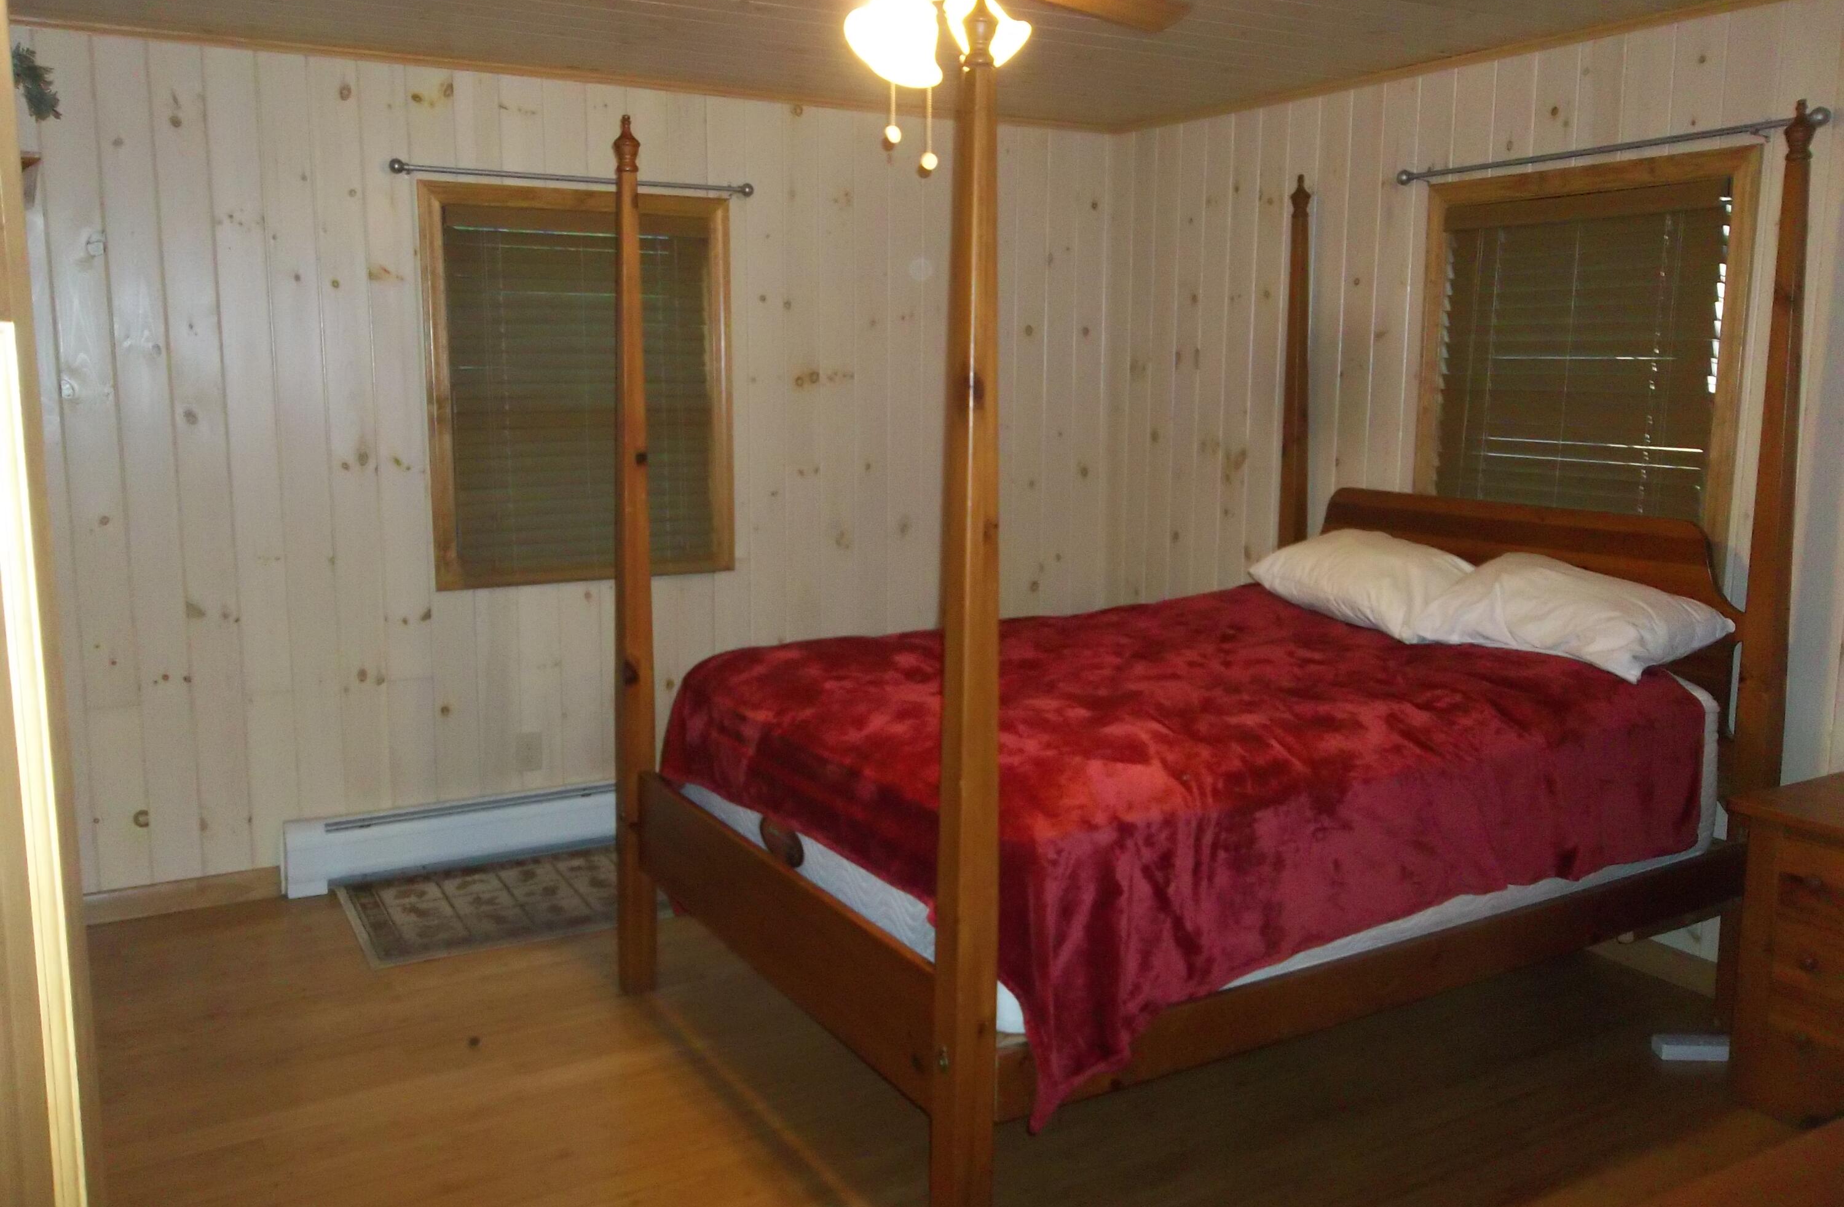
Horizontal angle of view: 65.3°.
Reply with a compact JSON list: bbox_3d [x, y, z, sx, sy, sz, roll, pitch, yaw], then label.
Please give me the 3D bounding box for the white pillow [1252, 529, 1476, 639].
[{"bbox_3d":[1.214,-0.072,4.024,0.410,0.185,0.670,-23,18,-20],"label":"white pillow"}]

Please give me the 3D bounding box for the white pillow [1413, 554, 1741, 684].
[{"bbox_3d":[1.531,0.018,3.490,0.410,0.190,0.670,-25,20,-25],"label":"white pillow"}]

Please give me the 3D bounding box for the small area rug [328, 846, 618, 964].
[{"bbox_3d":[-1.125,0.852,4.288,1.090,0.012,0.700,-5,11,-30],"label":"small area rug"}]

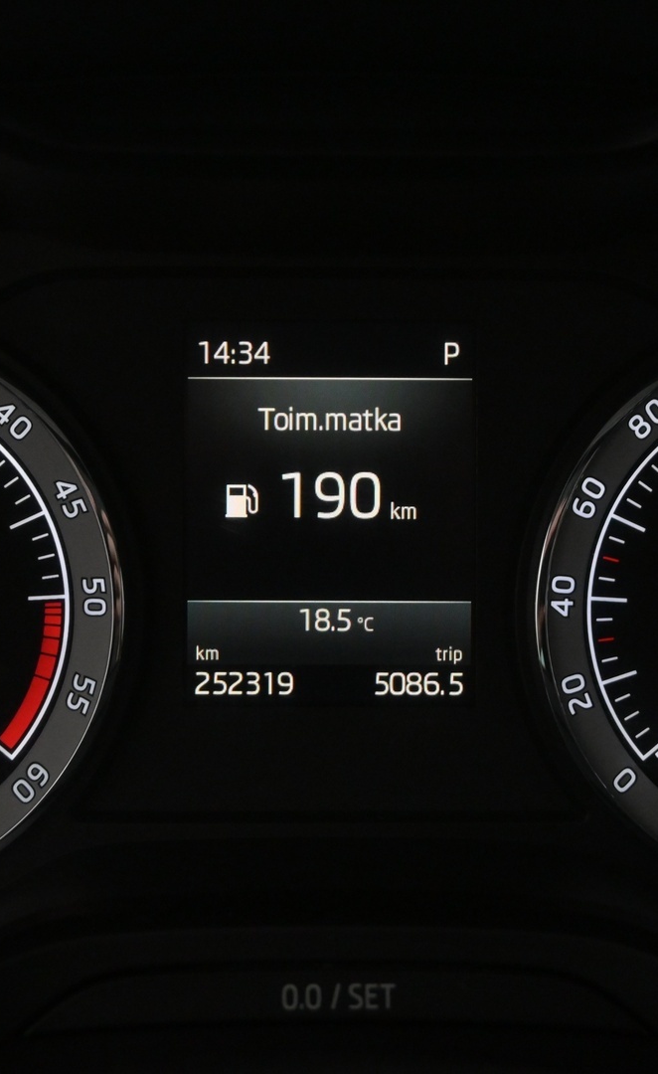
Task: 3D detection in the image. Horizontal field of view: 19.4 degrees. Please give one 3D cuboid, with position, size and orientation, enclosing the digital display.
[{"bbox_3d":[0.000,-0.004,0.363,0.054,0.072,0.010,0,1,-1],"label":"digital display"}]

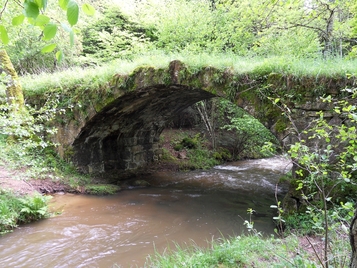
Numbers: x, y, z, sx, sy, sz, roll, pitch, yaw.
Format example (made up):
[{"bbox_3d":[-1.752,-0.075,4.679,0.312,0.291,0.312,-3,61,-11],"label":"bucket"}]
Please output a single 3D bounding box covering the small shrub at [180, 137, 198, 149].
[{"bbox_3d":[0.466,0.360,11.800,0.780,0.520,0.650,0,3,0],"label":"small shrub"}]

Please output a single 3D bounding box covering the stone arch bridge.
[{"bbox_3d":[0.319,-0.218,8.572,9.042,3.102,4.290,1,3,25],"label":"stone arch bridge"}]

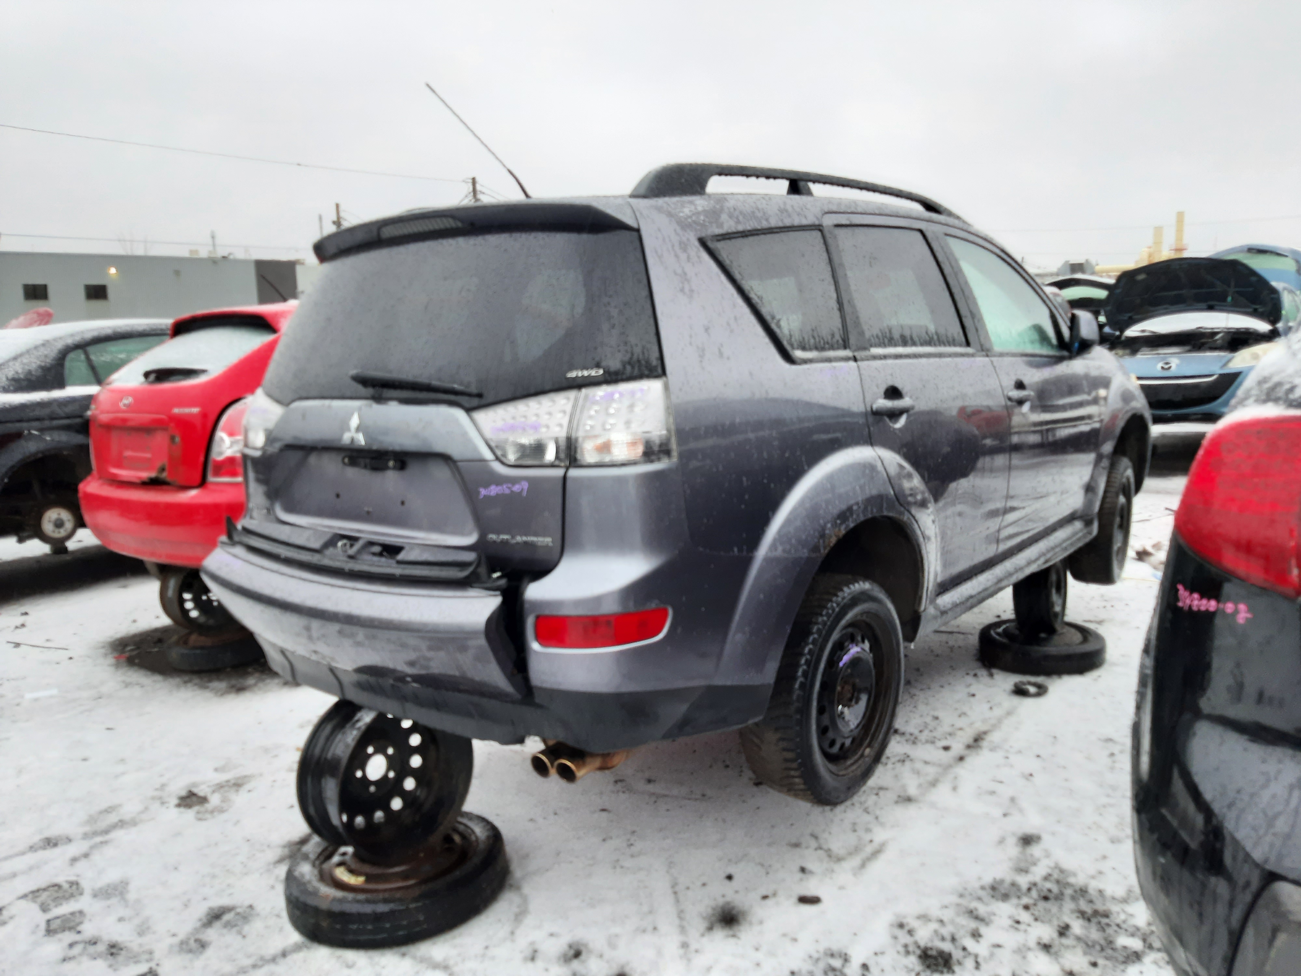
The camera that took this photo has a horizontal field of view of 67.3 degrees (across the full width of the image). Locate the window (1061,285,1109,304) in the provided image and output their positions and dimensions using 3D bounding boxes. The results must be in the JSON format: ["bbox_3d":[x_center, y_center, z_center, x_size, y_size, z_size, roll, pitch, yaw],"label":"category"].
[{"bbox_3d":[5.311,-2.378,12.000,0.750,0.260,0.080,5,-14,39],"label":"window"}]

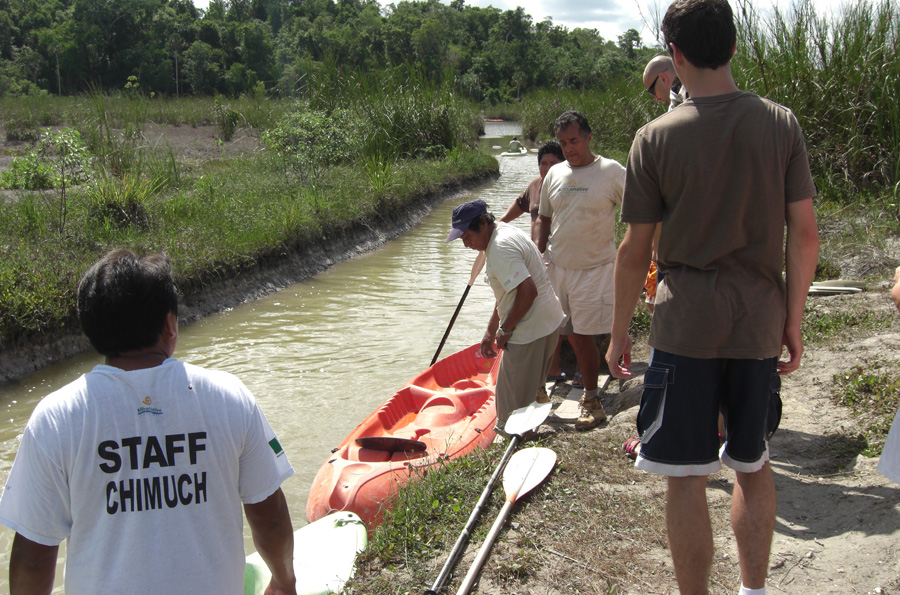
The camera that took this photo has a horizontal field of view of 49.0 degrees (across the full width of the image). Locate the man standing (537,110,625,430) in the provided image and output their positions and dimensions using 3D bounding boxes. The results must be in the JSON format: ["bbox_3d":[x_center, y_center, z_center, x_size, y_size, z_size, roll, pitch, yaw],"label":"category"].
[{"bbox_3d":[0.710,-0.147,5.370,0.570,1.680,0.440,6,12,27],"label":"man standing"}]

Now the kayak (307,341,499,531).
[{"bbox_3d":[-0.060,0.816,6.422,0.800,0.380,3.250,3,13,17],"label":"kayak"}]

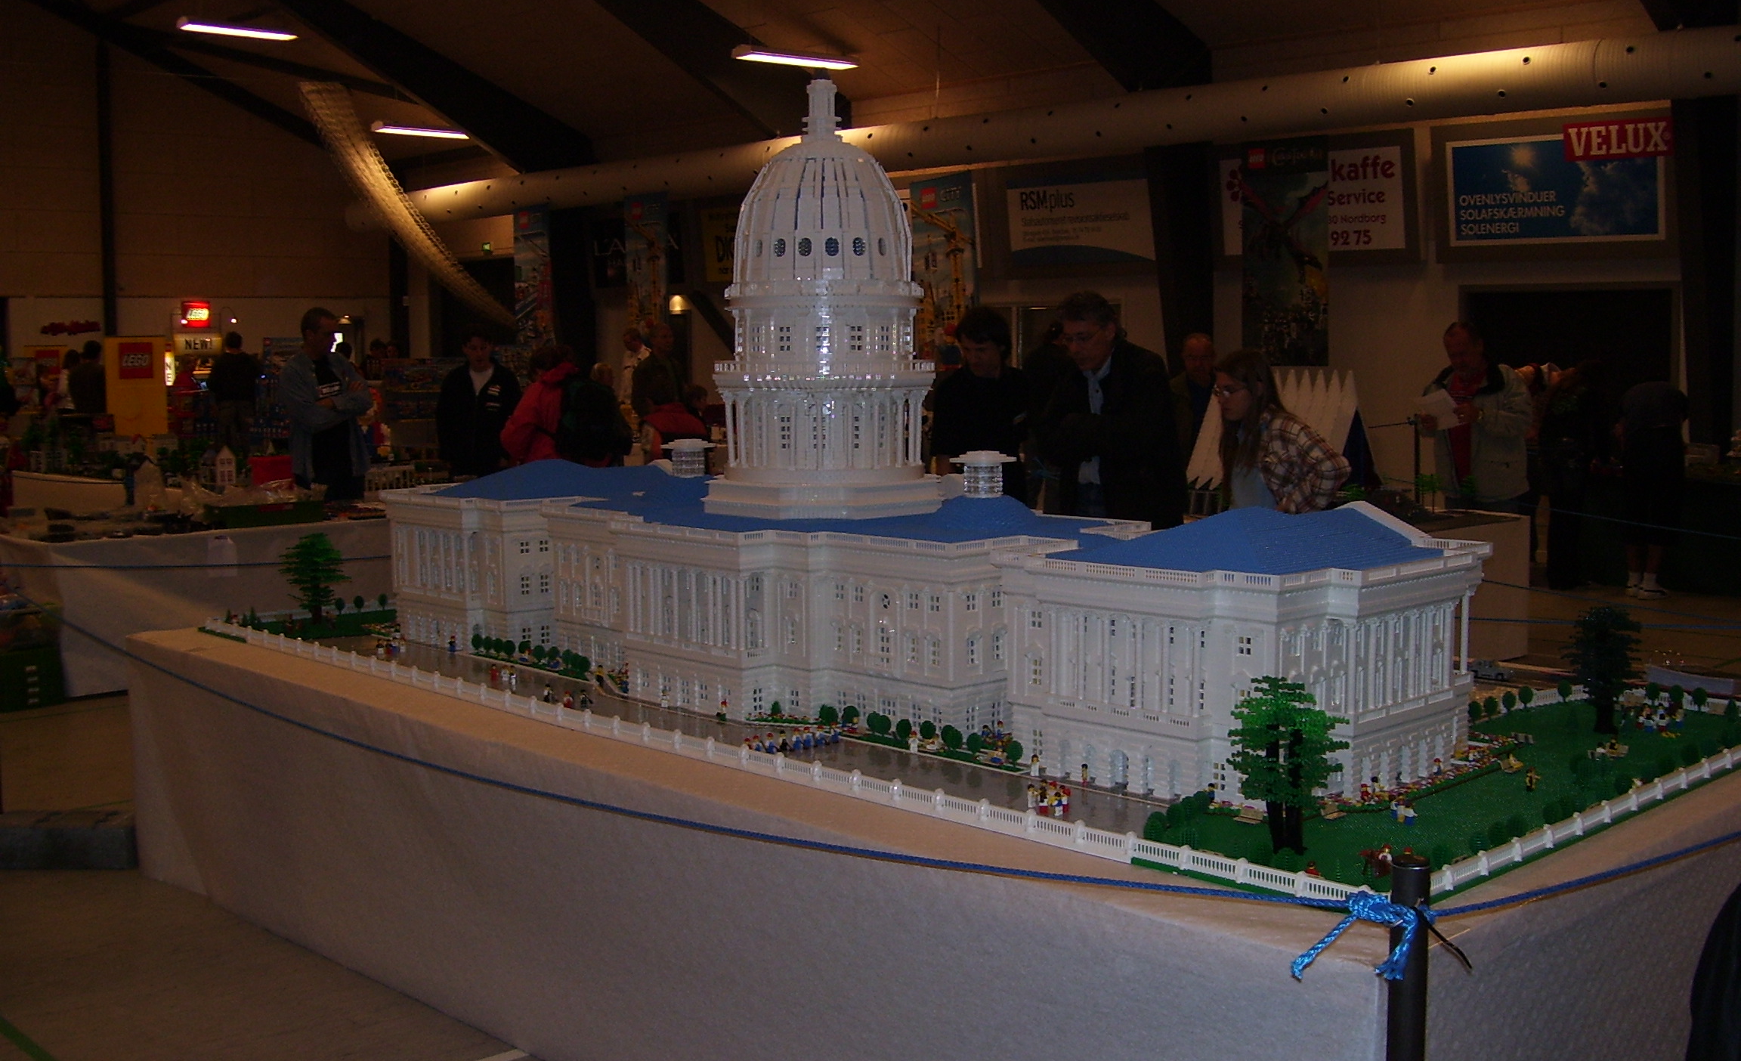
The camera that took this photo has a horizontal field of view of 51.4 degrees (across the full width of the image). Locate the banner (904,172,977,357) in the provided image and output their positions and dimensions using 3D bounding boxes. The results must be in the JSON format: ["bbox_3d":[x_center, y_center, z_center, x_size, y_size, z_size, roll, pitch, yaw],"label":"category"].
[{"bbox_3d":[0.749,-2.762,19.000,0.920,2.000,0.020,5,8,44],"label":"banner"}]

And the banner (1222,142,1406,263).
[{"bbox_3d":[3.714,-2.767,15.335,1.734,0.822,0.050,5,12,45],"label":"banner"}]

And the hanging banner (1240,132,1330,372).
[{"bbox_3d":[3.332,-2.226,14.564,0.030,1.813,0.806,-6,8,-45],"label":"hanging banner"}]

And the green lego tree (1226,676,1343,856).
[{"bbox_3d":[0.705,0.397,3.080,0.200,0.292,0.200,-1,6,0],"label":"green lego tree"}]

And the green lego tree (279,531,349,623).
[{"bbox_3d":[-1.822,0.149,5.900,0.220,0.287,0.220,-6,8,-43],"label":"green lego tree"}]

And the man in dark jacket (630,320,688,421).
[{"bbox_3d":[-1.528,-0.557,13.000,0.500,1.820,0.380,-5,7,-37],"label":"man in dark jacket"}]

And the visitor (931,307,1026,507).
[{"bbox_3d":[0.434,0.020,7.203,0.530,1.780,0.400,3,6,32],"label":"visitor"}]

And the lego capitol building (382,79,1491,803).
[{"bbox_3d":[-0.092,-0.366,4.600,1.020,1.530,3.240,-6,8,-43],"label":"lego capitol building"}]

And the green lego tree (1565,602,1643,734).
[{"bbox_3d":[1.684,0.315,4.143,0.175,0.290,0.175,-6,8,-45],"label":"green lego tree"}]

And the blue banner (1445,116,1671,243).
[{"bbox_3d":[5.631,-2.852,14.800,1.880,0.950,0.040,5,17,44],"label":"blue banner"}]

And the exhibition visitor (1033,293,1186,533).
[{"bbox_3d":[0.909,0.032,6.852,0.560,1.820,0.420,4,7,40],"label":"exhibition visitor"}]

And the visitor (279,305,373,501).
[{"bbox_3d":[-3.052,-0.294,10.187,0.420,1.860,0.550,5,8,45],"label":"visitor"}]

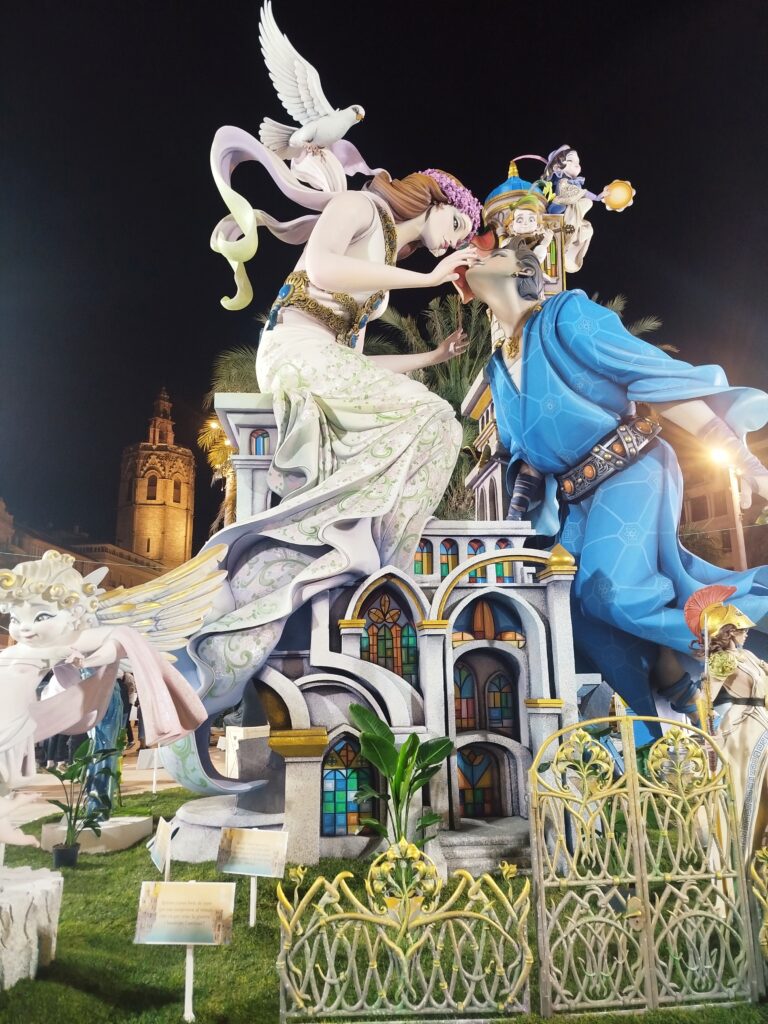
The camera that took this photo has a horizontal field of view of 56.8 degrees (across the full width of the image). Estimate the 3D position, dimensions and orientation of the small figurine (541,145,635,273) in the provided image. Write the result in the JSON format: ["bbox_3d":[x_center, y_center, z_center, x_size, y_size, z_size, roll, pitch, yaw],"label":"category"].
[{"bbox_3d":[2.445,-3.721,8.647,1.100,1.450,0.650,-4,-13,15],"label":"small figurine"}]

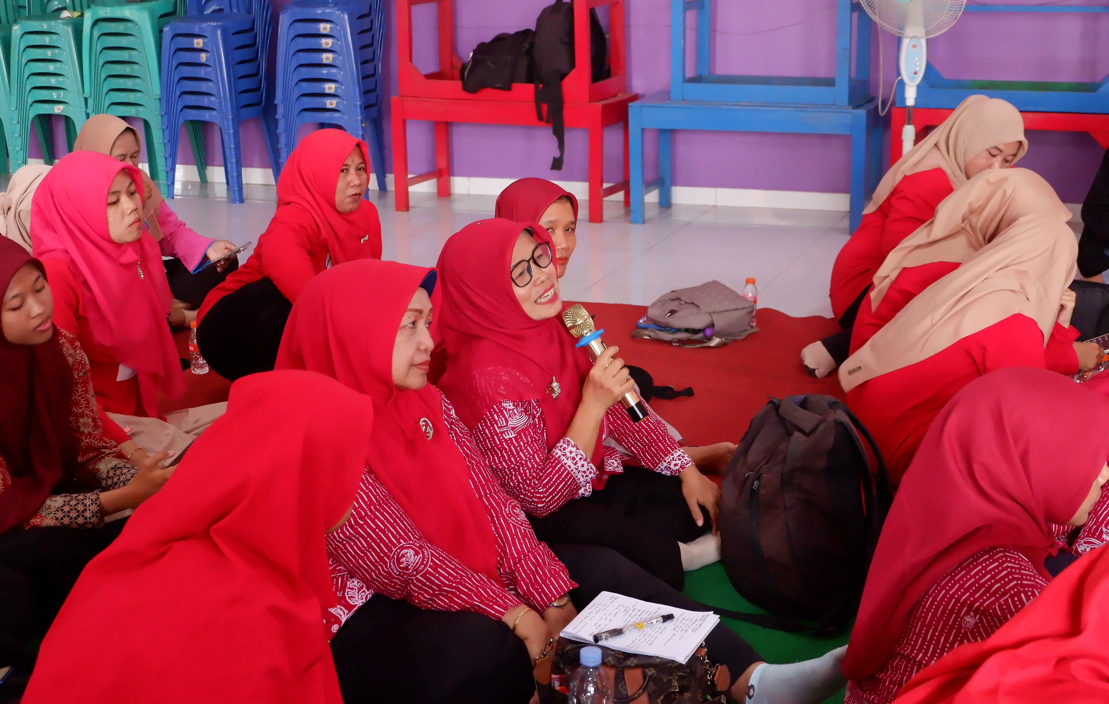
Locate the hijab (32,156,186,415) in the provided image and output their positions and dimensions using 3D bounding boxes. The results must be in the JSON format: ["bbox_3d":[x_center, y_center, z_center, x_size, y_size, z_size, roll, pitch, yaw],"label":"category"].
[{"bbox_3d":[-1.059,-0.172,3.850,0.370,0.550,0.360,7,18,29],"label":"hijab"}]

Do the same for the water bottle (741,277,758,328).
[{"bbox_3d":[0.623,-0.159,5.212,0.052,0.155,0.052,-1,15,0],"label":"water bottle"}]

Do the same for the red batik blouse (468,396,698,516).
[{"bbox_3d":[0.041,0.179,3.250,0.380,0.380,0.440,11,19,37],"label":"red batik blouse"}]

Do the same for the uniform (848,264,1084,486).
[{"bbox_3d":[0.974,0.074,3.850,0.570,0.450,0.500,-1,15,0],"label":"uniform"}]

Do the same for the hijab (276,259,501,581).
[{"bbox_3d":[-0.279,0.107,2.720,0.400,0.500,0.380,6,17,26],"label":"hijab"}]

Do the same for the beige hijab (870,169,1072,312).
[{"bbox_3d":[1.072,-0.287,4.220,0.520,0.380,0.360,-1,15,0],"label":"beige hijab"}]

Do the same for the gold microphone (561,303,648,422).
[{"bbox_3d":[0.100,0.023,3.200,0.062,0.260,0.062,-33,-13,1],"label":"gold microphone"}]

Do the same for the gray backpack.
[{"bbox_3d":[0.444,-0.117,5.147,0.360,0.140,0.280,-8,17,-24],"label":"gray backpack"}]

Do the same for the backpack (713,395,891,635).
[{"bbox_3d":[0.485,0.259,3.183,0.270,0.440,0.300,-9,17,-25],"label":"backpack"}]

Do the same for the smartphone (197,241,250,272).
[{"bbox_3d":[-0.987,-0.287,4.900,0.165,0.012,0.077,-29,6,-6],"label":"smartphone"}]

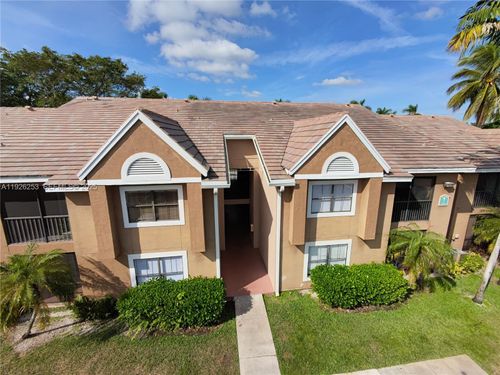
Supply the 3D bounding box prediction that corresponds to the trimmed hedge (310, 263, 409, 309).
[{"bbox_3d":[4.563,4.196,9.935,3.600,1.220,1.200,-2,12,-10],"label":"trimmed hedge"}]

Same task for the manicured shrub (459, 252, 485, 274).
[{"bbox_3d":[11.690,3.943,12.244,1.150,0.720,0.700,-2,12,-10],"label":"manicured shrub"}]

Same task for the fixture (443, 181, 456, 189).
[{"bbox_3d":[9.456,-0.118,11.021,0.420,0.250,0.280,-2,12,-10],"label":"fixture"}]

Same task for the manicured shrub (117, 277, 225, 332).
[{"bbox_3d":[-2.800,4.462,8.700,3.560,1.270,1.150,-2,12,-10],"label":"manicured shrub"}]

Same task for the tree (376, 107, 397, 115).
[{"bbox_3d":[26.615,-9.354,46.300,4.600,13.100,4.600,-2,12,-10],"label":"tree"}]

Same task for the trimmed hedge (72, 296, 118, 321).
[{"bbox_3d":[-5.733,4.672,8.925,1.550,0.800,0.650,-2,12,-10],"label":"trimmed hedge"}]

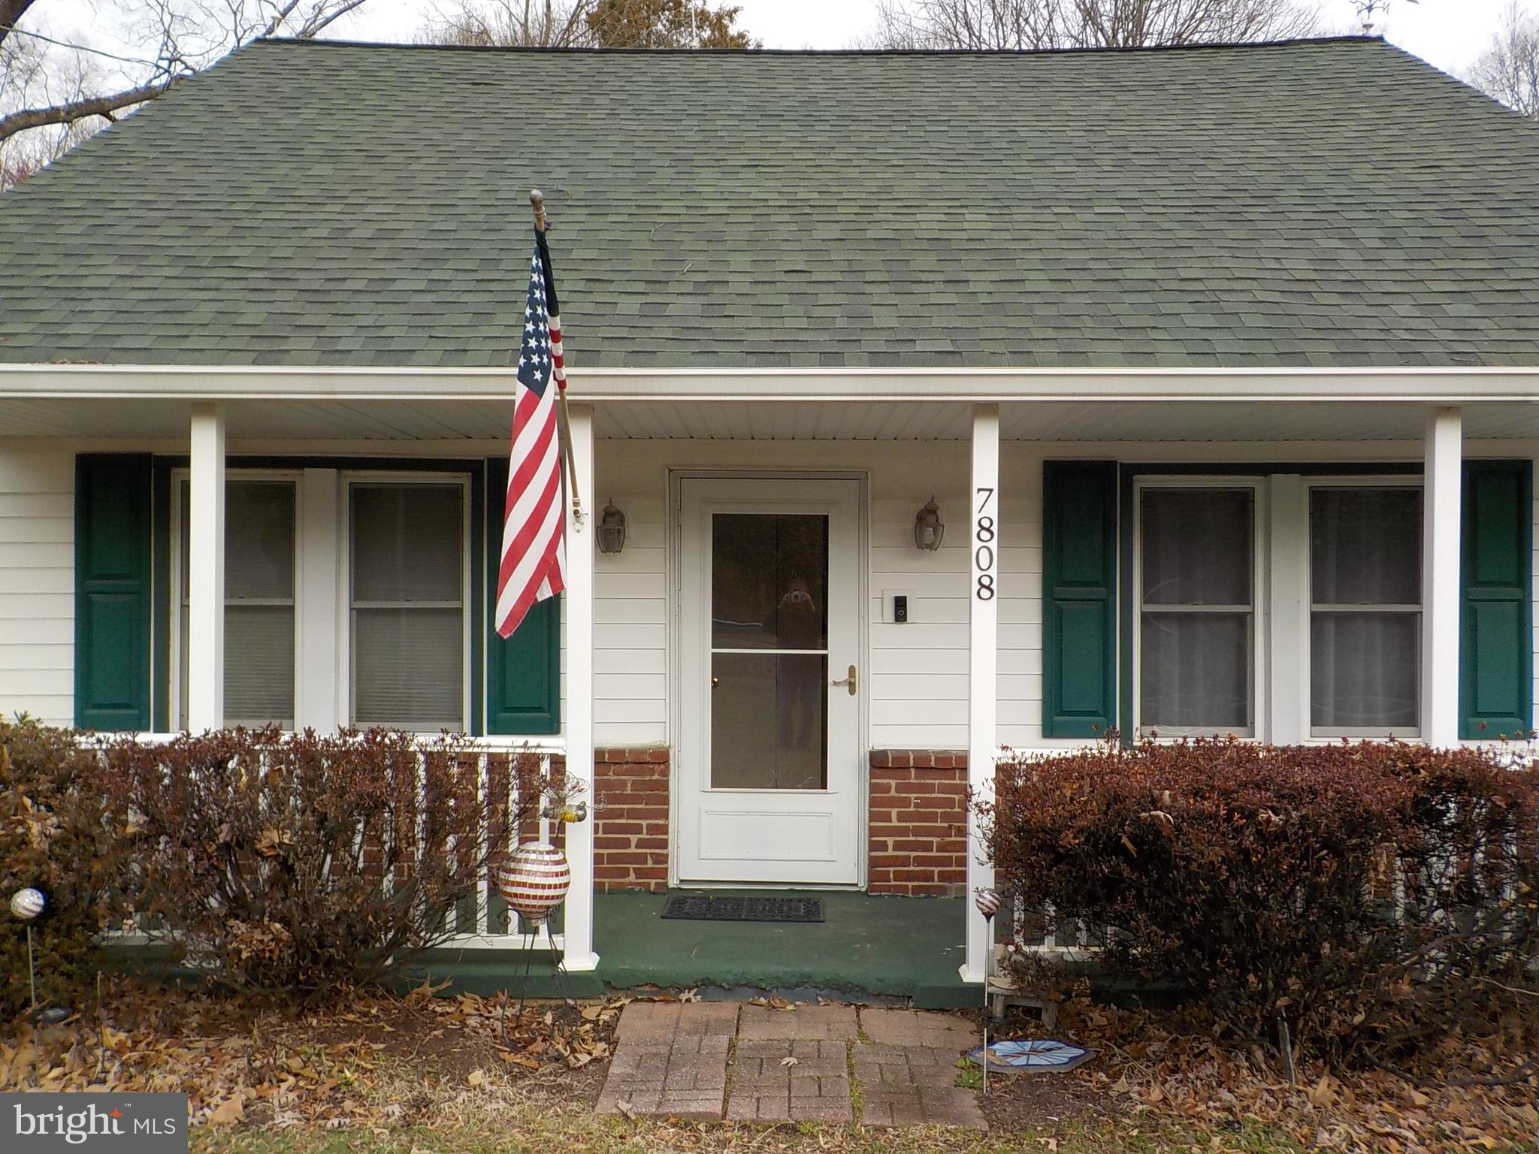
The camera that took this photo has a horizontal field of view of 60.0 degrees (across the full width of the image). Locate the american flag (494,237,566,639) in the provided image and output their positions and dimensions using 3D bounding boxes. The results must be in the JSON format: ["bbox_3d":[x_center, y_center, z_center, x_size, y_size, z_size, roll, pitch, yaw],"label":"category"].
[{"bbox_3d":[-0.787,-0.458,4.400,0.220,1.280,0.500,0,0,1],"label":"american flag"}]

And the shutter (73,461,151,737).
[{"bbox_3d":[-3.307,0.080,6.721,0.378,1.390,0.040,0,0,1],"label":"shutter"}]

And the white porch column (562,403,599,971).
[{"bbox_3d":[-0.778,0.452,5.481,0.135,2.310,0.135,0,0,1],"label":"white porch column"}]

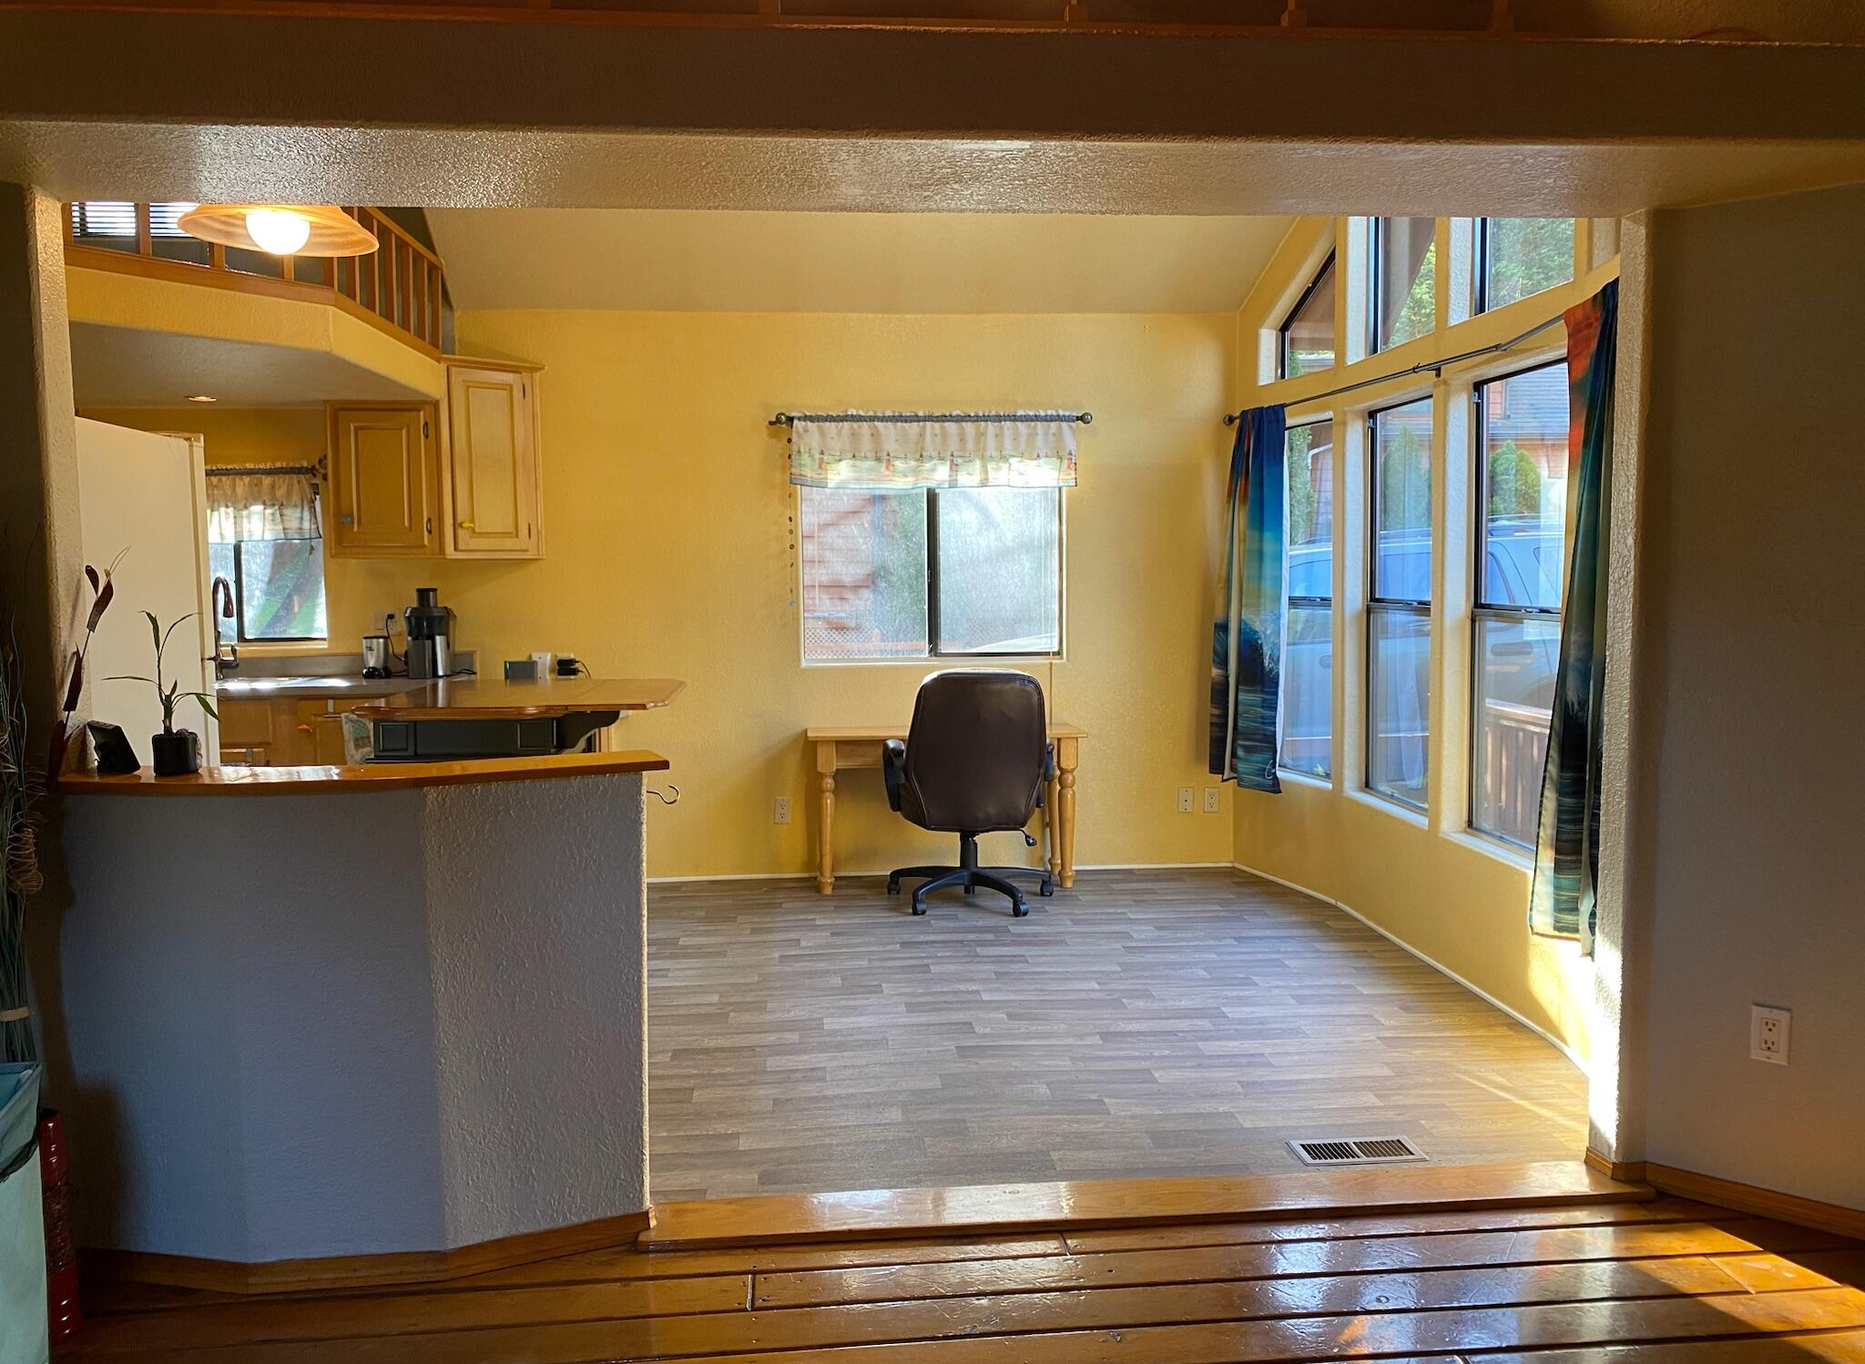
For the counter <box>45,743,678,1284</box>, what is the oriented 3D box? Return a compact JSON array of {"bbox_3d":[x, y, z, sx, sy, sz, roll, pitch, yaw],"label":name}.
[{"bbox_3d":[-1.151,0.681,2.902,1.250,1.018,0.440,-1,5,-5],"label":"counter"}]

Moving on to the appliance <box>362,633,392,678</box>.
[{"bbox_3d":[-2.369,-0.113,5.980,0.125,0.200,0.125,-1,5,-4],"label":"appliance"}]

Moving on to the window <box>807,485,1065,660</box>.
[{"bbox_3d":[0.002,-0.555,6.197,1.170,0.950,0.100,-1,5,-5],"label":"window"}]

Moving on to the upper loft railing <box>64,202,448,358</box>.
[{"bbox_3d":[-2.417,-1.536,5.095,0.730,0.440,2.050,-1,5,-4],"label":"upper loft railing"}]

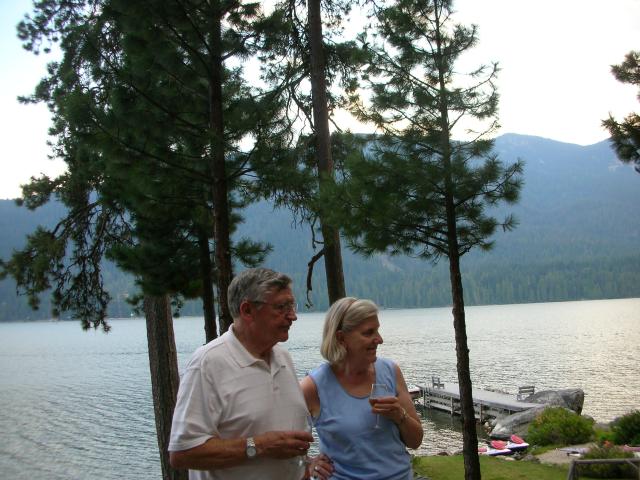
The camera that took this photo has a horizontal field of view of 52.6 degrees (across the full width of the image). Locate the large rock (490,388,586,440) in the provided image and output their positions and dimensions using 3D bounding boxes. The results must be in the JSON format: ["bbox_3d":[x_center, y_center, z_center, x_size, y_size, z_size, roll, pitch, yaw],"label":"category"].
[{"bbox_3d":[12.580,10.070,38.090,5.500,2.200,4.300,-3,-6,8],"label":"large rock"}]

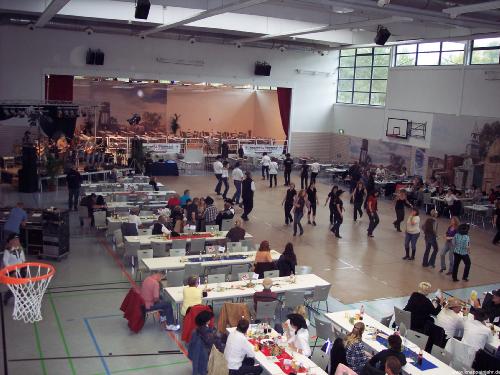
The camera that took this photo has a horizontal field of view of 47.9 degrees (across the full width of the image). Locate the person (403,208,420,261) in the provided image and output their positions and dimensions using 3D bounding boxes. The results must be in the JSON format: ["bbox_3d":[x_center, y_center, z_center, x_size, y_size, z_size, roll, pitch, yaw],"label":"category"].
[{"bbox_3d":[5.075,1.434,17.703,0.420,1.620,0.500,-5,13,-41],"label":"person"}]

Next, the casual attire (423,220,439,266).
[{"bbox_3d":[5.527,1.648,17.011,0.420,1.470,0.480,-2,11,-29],"label":"casual attire"}]

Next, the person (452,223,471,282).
[{"bbox_3d":[5.907,1.768,15.501,0.520,1.620,0.420,8,11,30],"label":"person"}]

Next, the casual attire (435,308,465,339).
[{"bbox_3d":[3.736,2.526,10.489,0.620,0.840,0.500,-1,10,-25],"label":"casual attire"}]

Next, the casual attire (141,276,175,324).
[{"bbox_3d":[-1.790,2.295,11.384,0.780,1.120,0.500,-1,10,-25],"label":"casual attire"}]

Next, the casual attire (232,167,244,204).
[{"bbox_3d":[-0.508,-0.090,25.227,0.500,1.600,0.450,8,11,30],"label":"casual attire"}]

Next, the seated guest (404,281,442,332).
[{"bbox_3d":[3.470,2.573,11.292,0.750,1.300,0.550,-5,12,-39],"label":"seated guest"}]

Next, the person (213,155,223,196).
[{"bbox_3d":[-1.445,-0.574,26.974,0.480,1.830,0.520,-6,13,-43],"label":"person"}]

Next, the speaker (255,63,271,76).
[{"bbox_3d":[0.805,-7.290,34.888,1.000,0.850,0.600,-1,10,-25],"label":"speaker"}]

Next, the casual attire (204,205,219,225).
[{"bbox_3d":[-1.314,0.922,19.227,0.500,0.660,0.360,0,10,-18],"label":"casual attire"}]

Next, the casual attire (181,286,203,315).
[{"bbox_3d":[-1.167,2.233,11.330,0.460,0.620,0.360,-1,10,-22],"label":"casual attire"}]

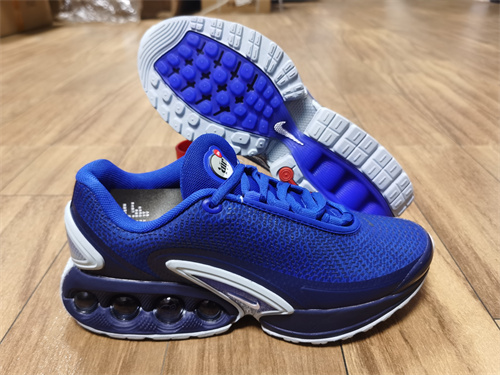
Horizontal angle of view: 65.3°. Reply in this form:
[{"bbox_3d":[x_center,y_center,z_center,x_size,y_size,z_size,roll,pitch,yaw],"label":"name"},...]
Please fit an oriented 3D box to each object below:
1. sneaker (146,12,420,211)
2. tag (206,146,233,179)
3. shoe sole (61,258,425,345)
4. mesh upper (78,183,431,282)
[{"bbox_3d":[0.034,-0.063,0.413,0.300,0.112,0.133,39,8,-6],"label":"sneaker"},{"bbox_3d":[-0.021,-0.017,0.269,0.030,0.005,0.026,40,31,-11],"label":"tag"},{"bbox_3d":[0.010,0.065,0.311,0.302,0.055,0.112,-2,30,-3],"label":"shoe sole"},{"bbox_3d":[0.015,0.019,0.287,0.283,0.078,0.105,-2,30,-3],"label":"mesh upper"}]

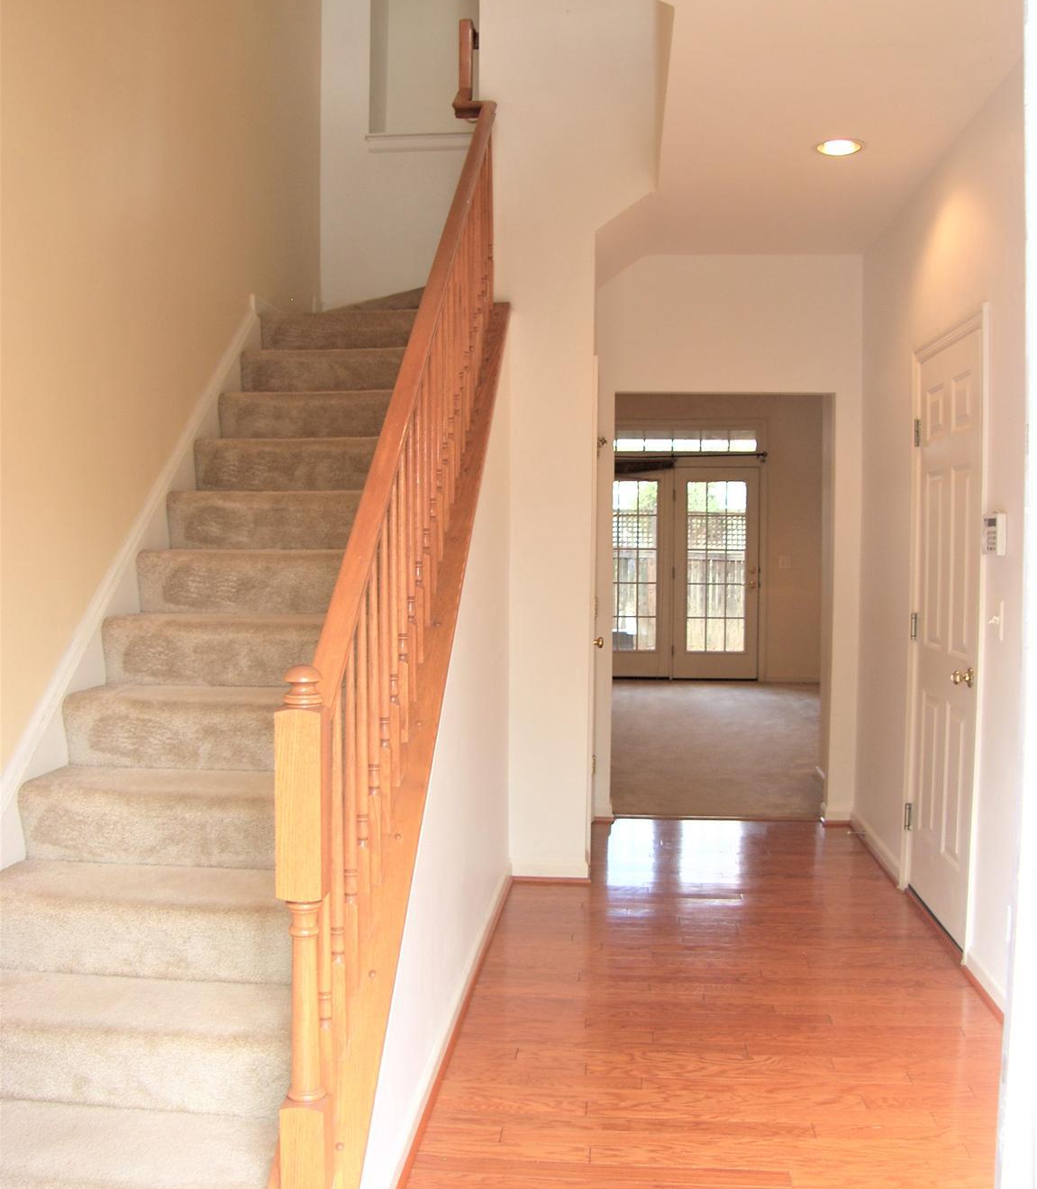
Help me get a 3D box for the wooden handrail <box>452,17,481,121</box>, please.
[{"bbox_3d":[-0.203,-2.081,4.414,0.110,0.390,0.140,1,3,6],"label":"wooden handrail"}]

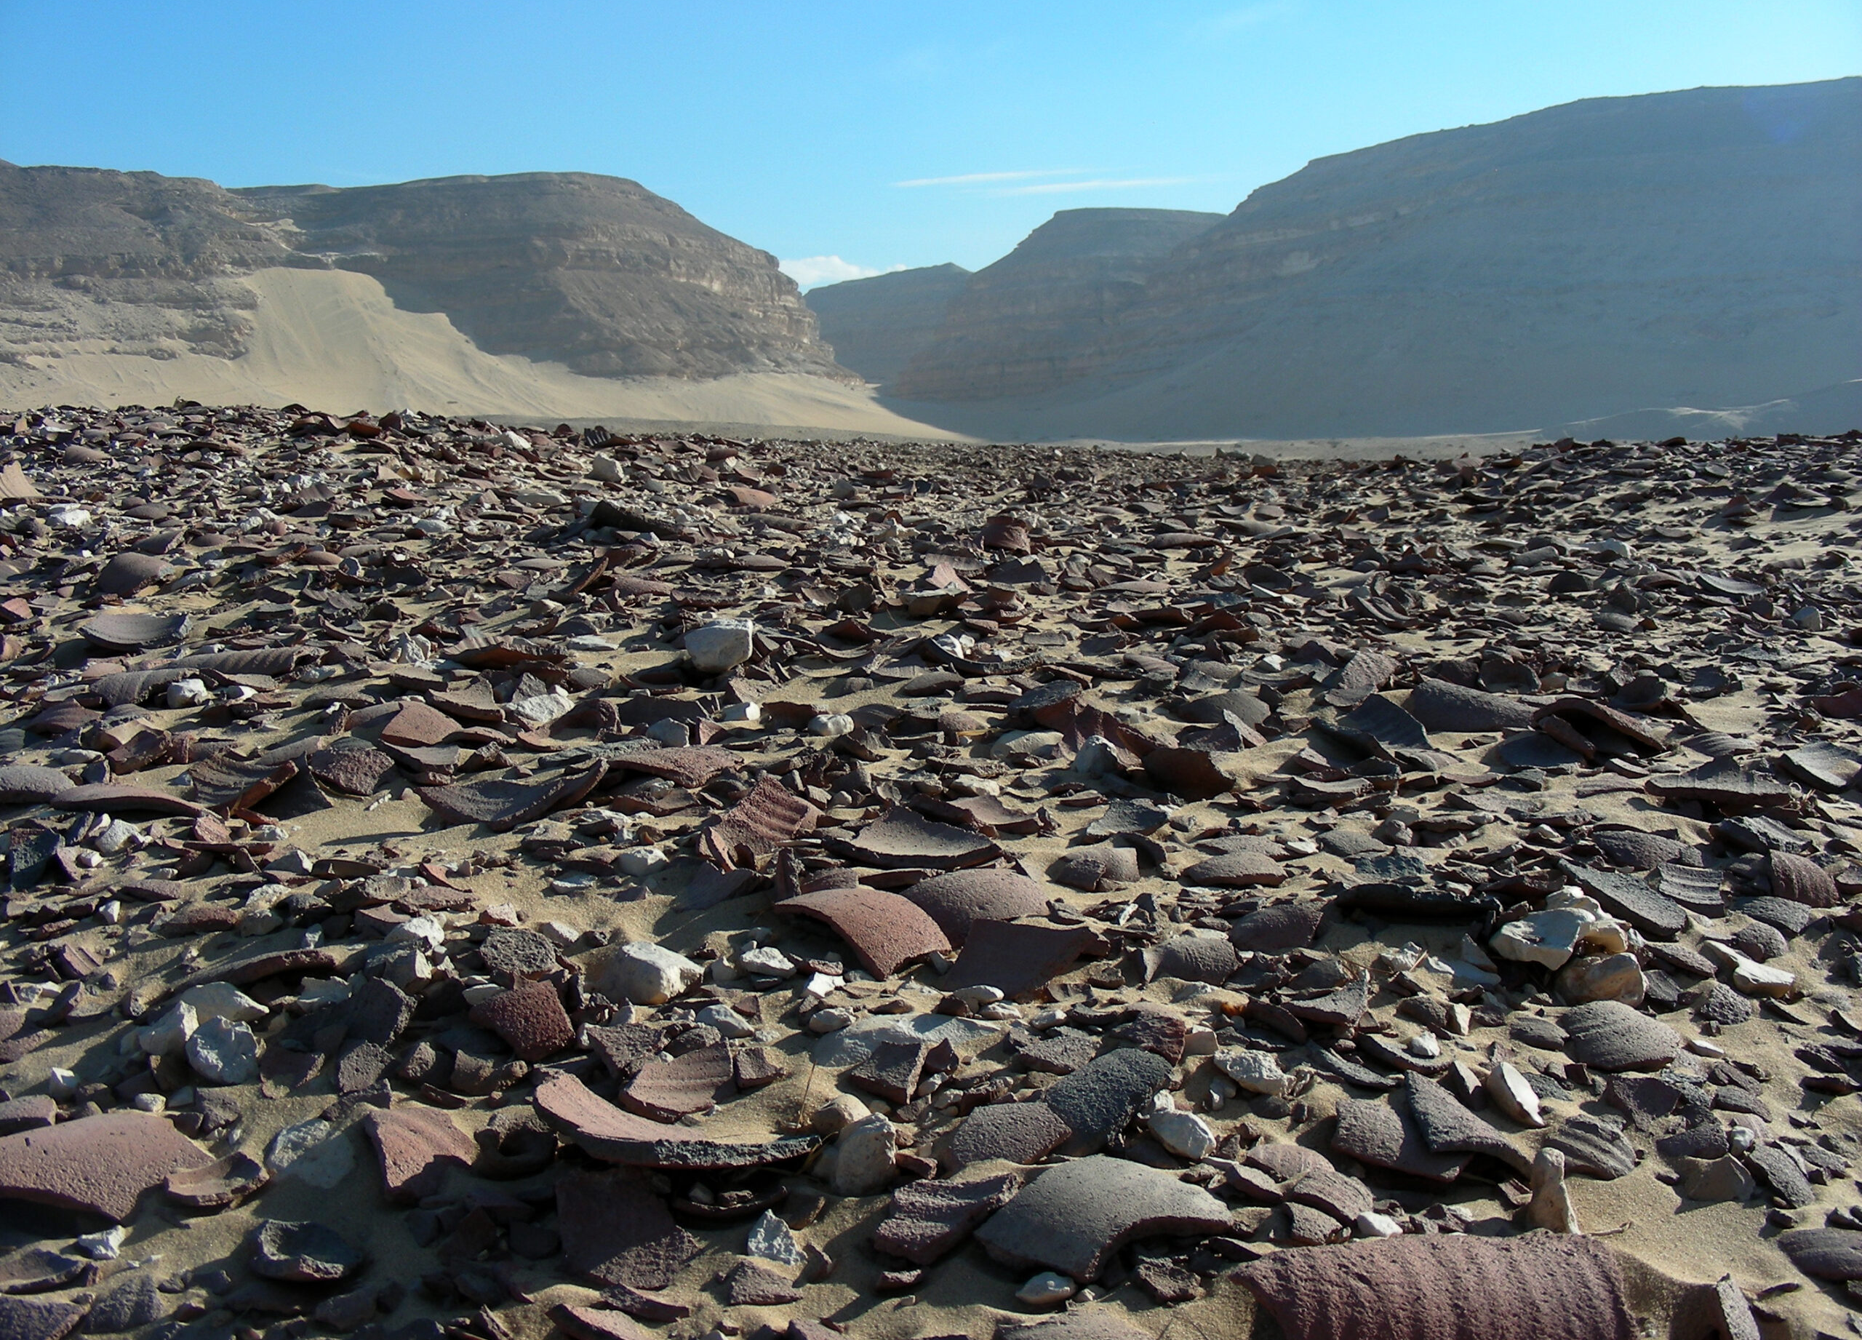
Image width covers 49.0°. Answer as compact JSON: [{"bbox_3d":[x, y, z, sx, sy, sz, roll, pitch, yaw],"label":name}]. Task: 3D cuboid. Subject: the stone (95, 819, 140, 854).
[{"bbox_3d":[-0.988,0.202,2.480,0.057,0.037,0.042,0,6,0],"label":"stone"}]

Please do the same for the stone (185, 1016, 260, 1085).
[{"bbox_3d":[-0.604,0.324,1.742,0.058,0.056,0.038,1,7,10],"label":"stone"}]

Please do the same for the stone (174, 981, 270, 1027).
[{"bbox_3d":[-0.595,0.285,1.717,0.077,0.035,0.054,0,6,0],"label":"stone"}]

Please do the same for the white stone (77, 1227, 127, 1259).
[{"bbox_3d":[-0.483,0.334,1.191,0.025,0.017,0.018,0,7,0],"label":"white stone"}]

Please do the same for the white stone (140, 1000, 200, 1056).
[{"bbox_3d":[-0.584,0.276,1.569,0.040,0.042,0.032,0,7,0],"label":"white stone"}]

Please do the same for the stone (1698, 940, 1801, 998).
[{"bbox_3d":[0.811,0.295,2.026,0.090,0.048,0.045,5,8,35],"label":"stone"}]

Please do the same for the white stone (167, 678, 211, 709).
[{"bbox_3d":[-1.262,0.038,3.470,0.066,0.053,0.053,0,7,0],"label":"white stone"}]

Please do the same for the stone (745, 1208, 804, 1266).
[{"bbox_3d":[-0.104,0.379,1.365,0.037,0.034,0.026,2,7,15],"label":"stone"}]

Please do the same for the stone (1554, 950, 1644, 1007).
[{"bbox_3d":[0.603,0.278,1.841,0.080,0.039,0.060,0,6,0],"label":"stone"}]

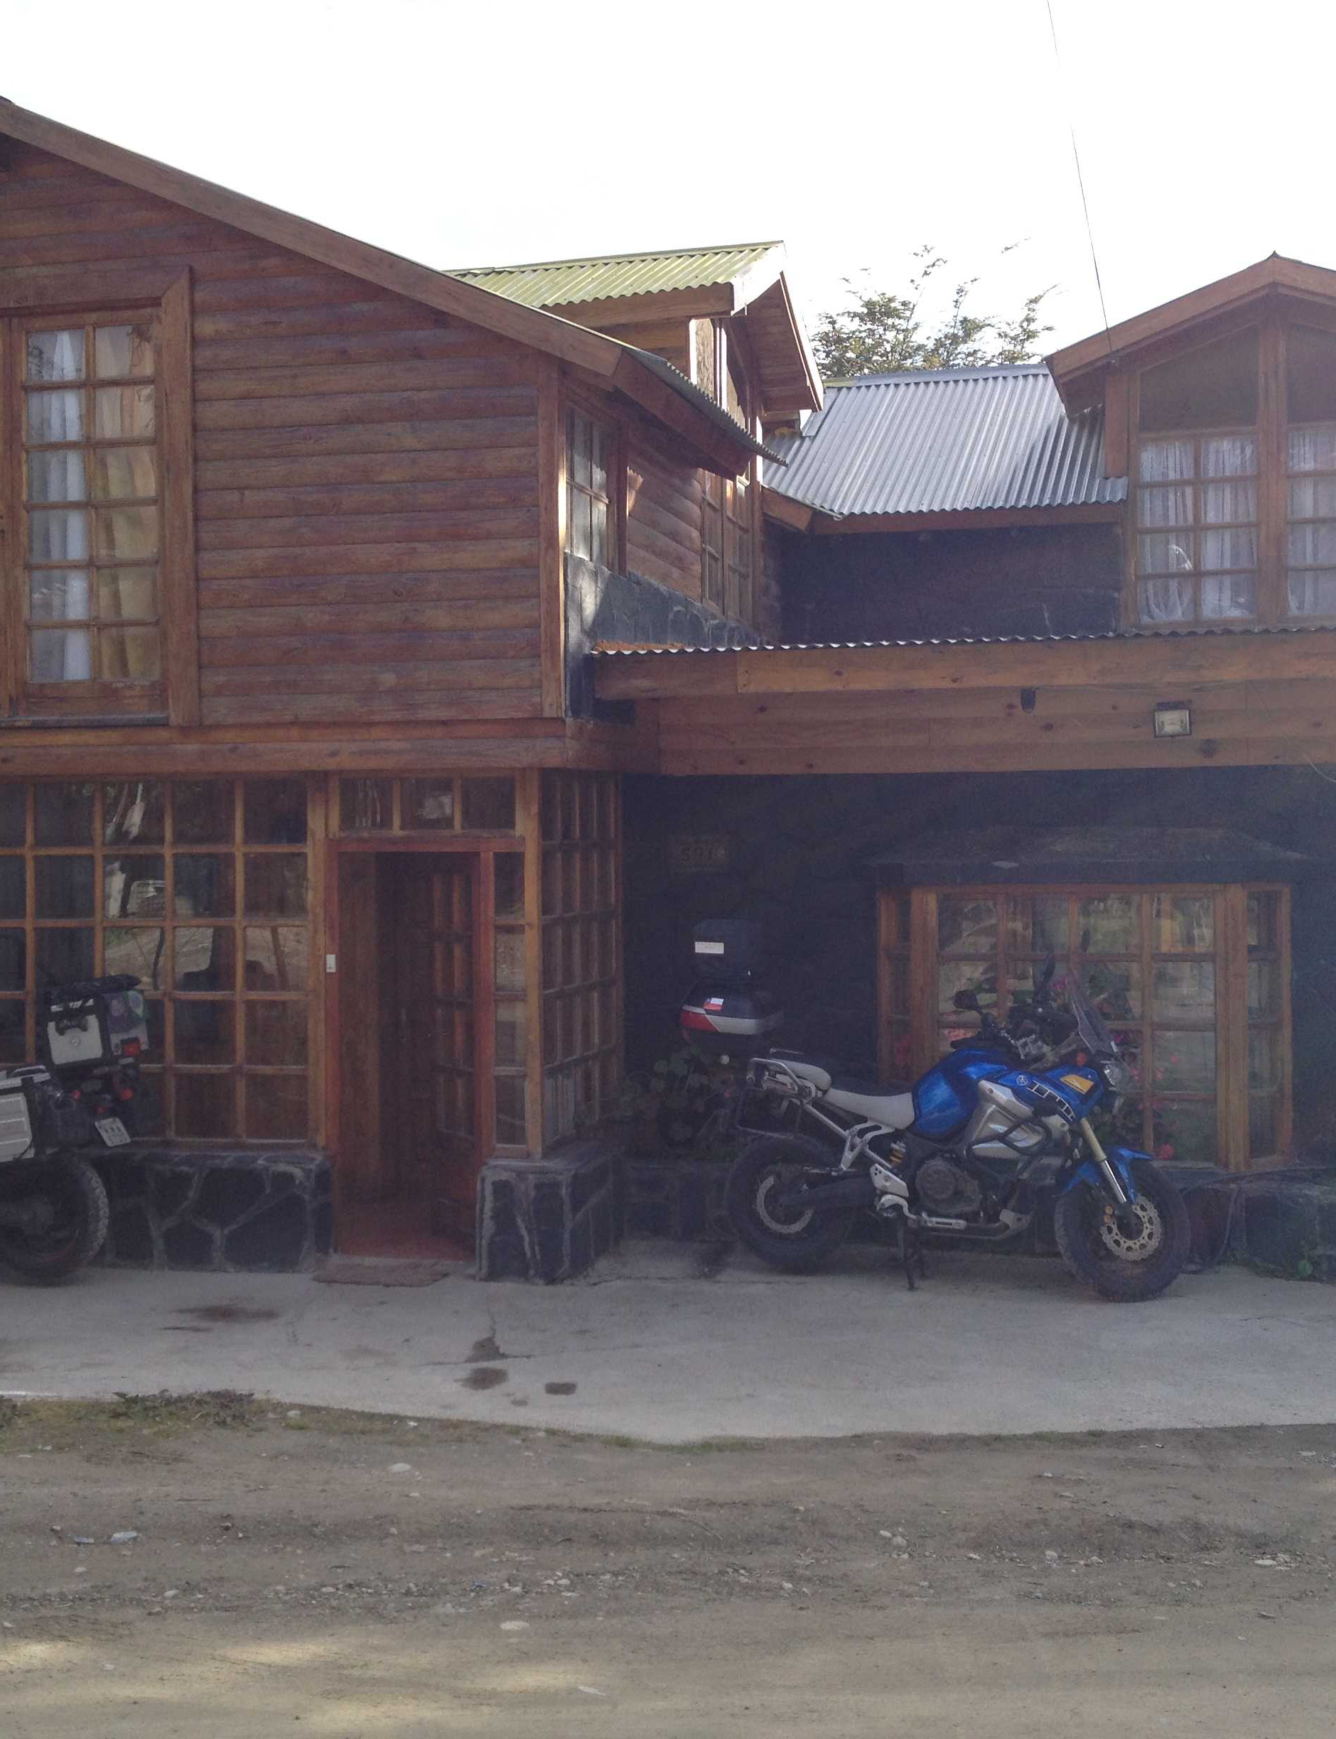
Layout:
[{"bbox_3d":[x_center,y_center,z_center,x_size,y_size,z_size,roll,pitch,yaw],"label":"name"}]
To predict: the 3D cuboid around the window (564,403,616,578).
[{"bbox_3d":[-0.368,-1.748,10.815,0.100,0.664,0.801,0,0,15],"label":"window"}]

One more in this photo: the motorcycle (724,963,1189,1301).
[{"bbox_3d":[1.239,1.113,10.149,2.220,1.410,0.950,0,0,22],"label":"motorcycle"}]

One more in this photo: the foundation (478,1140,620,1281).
[{"bbox_3d":[-0.525,1.583,10.897,0.416,0.500,0.950,0,0,15],"label":"foundation"}]

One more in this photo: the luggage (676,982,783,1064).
[{"bbox_3d":[0.295,0.703,10.900,0.450,0.340,0.540,0,0,13],"label":"luggage"}]

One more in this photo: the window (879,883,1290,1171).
[{"bbox_3d":[1.966,0.737,11.275,1.984,1.330,0.360,0,0,15],"label":"window"}]

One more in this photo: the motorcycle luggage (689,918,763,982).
[{"bbox_3d":[0.265,0.375,10.900,0.320,0.270,0.360,0,0,13],"label":"motorcycle luggage"}]

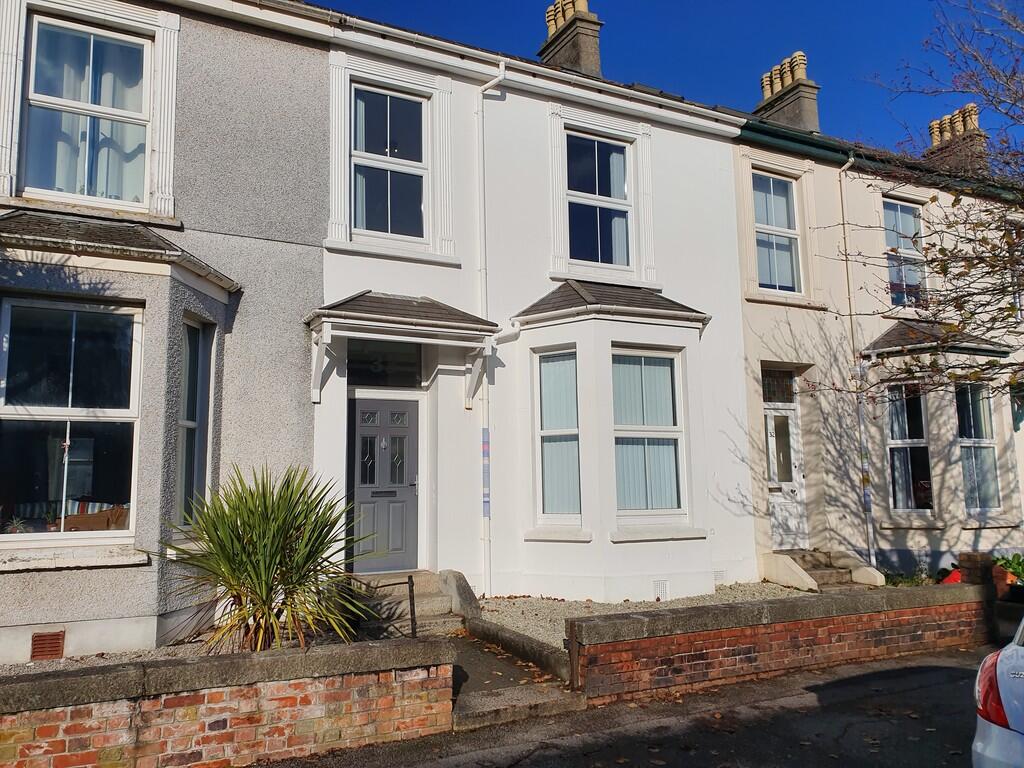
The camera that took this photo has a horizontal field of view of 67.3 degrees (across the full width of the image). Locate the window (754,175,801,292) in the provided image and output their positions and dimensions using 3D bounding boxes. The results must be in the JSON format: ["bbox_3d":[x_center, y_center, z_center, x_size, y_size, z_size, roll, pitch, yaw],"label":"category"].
[{"bbox_3d":[4.062,-2.308,11.860,1.010,1.880,0.110,3,-8,-27],"label":"window"}]

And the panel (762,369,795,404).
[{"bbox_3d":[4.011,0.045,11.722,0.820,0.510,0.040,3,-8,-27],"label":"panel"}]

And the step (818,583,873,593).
[{"bbox_3d":[4.505,2.886,10.698,1.113,0.132,0.385,3,-8,-27],"label":"step"}]

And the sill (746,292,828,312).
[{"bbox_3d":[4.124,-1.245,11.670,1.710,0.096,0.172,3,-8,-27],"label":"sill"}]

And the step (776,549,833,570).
[{"bbox_3d":[4.132,2.565,11.186,1.000,0.210,0.420,3,-8,-27],"label":"step"}]

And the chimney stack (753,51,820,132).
[{"bbox_3d":[6.665,-6.809,18.705,0.700,2.050,1.560,3,-8,-27],"label":"chimney stack"}]

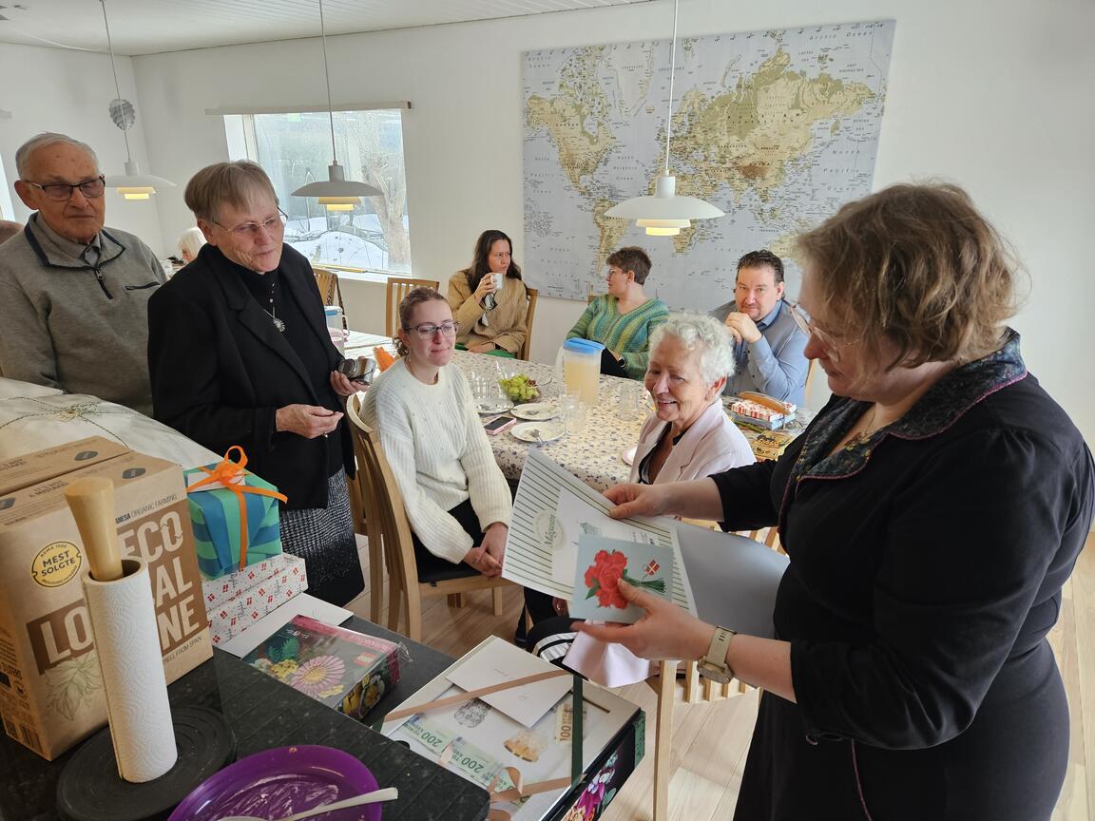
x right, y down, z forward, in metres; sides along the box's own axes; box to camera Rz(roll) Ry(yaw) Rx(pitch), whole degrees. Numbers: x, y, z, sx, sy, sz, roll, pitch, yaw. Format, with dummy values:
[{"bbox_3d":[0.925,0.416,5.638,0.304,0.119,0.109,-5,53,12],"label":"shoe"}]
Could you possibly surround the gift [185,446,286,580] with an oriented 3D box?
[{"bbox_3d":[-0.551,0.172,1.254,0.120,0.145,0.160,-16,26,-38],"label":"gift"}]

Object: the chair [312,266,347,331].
[{"bbox_3d":[-1.635,-0.402,4.779,0.440,0.960,0.540,17,25,40],"label":"chair"}]

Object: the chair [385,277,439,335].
[{"bbox_3d":[-0.908,-0.281,4.439,0.440,0.960,0.540,7,20,19],"label":"chair"}]

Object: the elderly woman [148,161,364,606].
[{"bbox_3d":[-0.655,0.243,1.805,0.440,1.633,0.490,12,23,29],"label":"elderly woman"}]

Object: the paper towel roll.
[{"bbox_3d":[-0.399,0.253,0.705,0.052,0.222,0.052,2,19,-1],"label":"paper towel roll"}]

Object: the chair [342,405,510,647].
[{"bbox_3d":[-0.316,0.434,2.397,0.540,0.960,0.440,-6,20,-18],"label":"chair"}]

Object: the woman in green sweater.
[{"bbox_3d":[0.250,-0.130,3.535,0.520,1.280,0.750,10,21,26],"label":"woman in green sweater"}]

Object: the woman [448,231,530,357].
[{"bbox_3d":[-0.343,-0.295,3.971,0.500,1.300,0.750,4,20,11],"label":"woman"}]

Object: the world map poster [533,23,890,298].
[{"bbox_3d":[0.700,-1.239,3.958,2.000,1.405,0.035,12,22,30],"label":"world map poster"}]

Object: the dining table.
[{"bbox_3d":[-0.217,0.293,2.981,2.650,0.745,0.900,12,23,29],"label":"dining table"}]

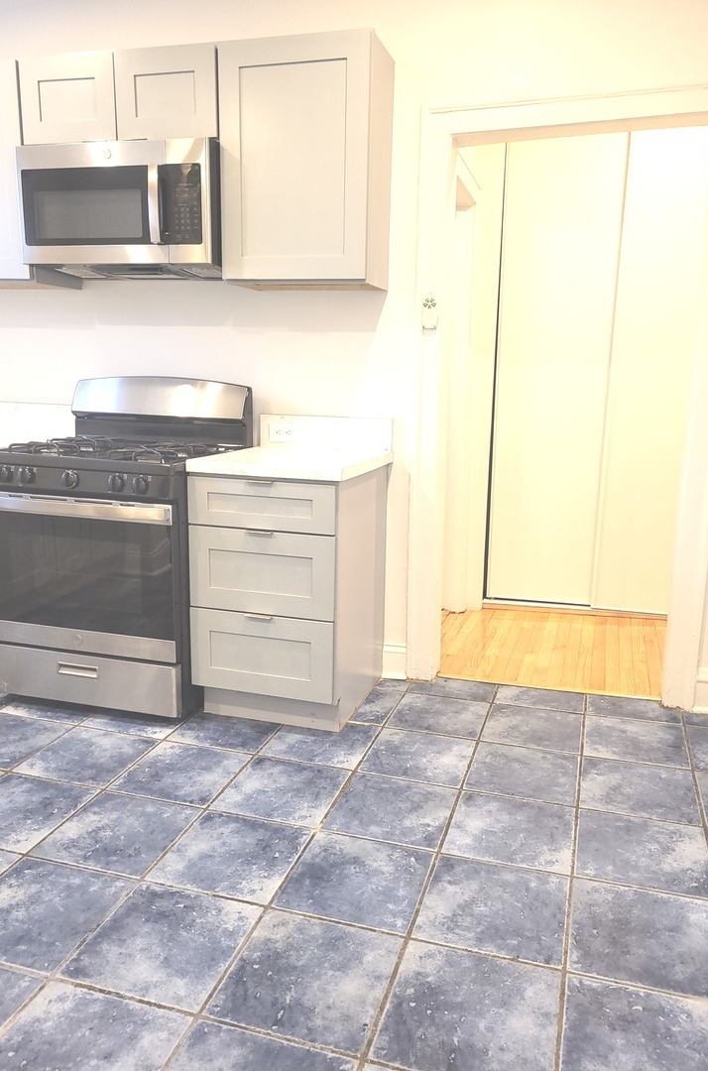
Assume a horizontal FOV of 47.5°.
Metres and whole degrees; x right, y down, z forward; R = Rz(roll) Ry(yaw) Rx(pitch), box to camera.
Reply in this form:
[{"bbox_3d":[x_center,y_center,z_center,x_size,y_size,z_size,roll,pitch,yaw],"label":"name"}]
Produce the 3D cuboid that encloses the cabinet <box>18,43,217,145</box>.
[{"bbox_3d":[-0.776,-1.538,2.925,0.768,0.300,0.315,5,12,15],"label":"cabinet"}]

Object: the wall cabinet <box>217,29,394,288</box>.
[{"bbox_3d":[-0.159,-1.262,2.800,0.523,0.763,0.315,5,12,15],"label":"wall cabinet"}]

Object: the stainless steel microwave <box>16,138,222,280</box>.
[{"bbox_3d":[-0.790,-1.183,2.957,0.757,0.404,0.395,5,12,15],"label":"stainless steel microwave"}]

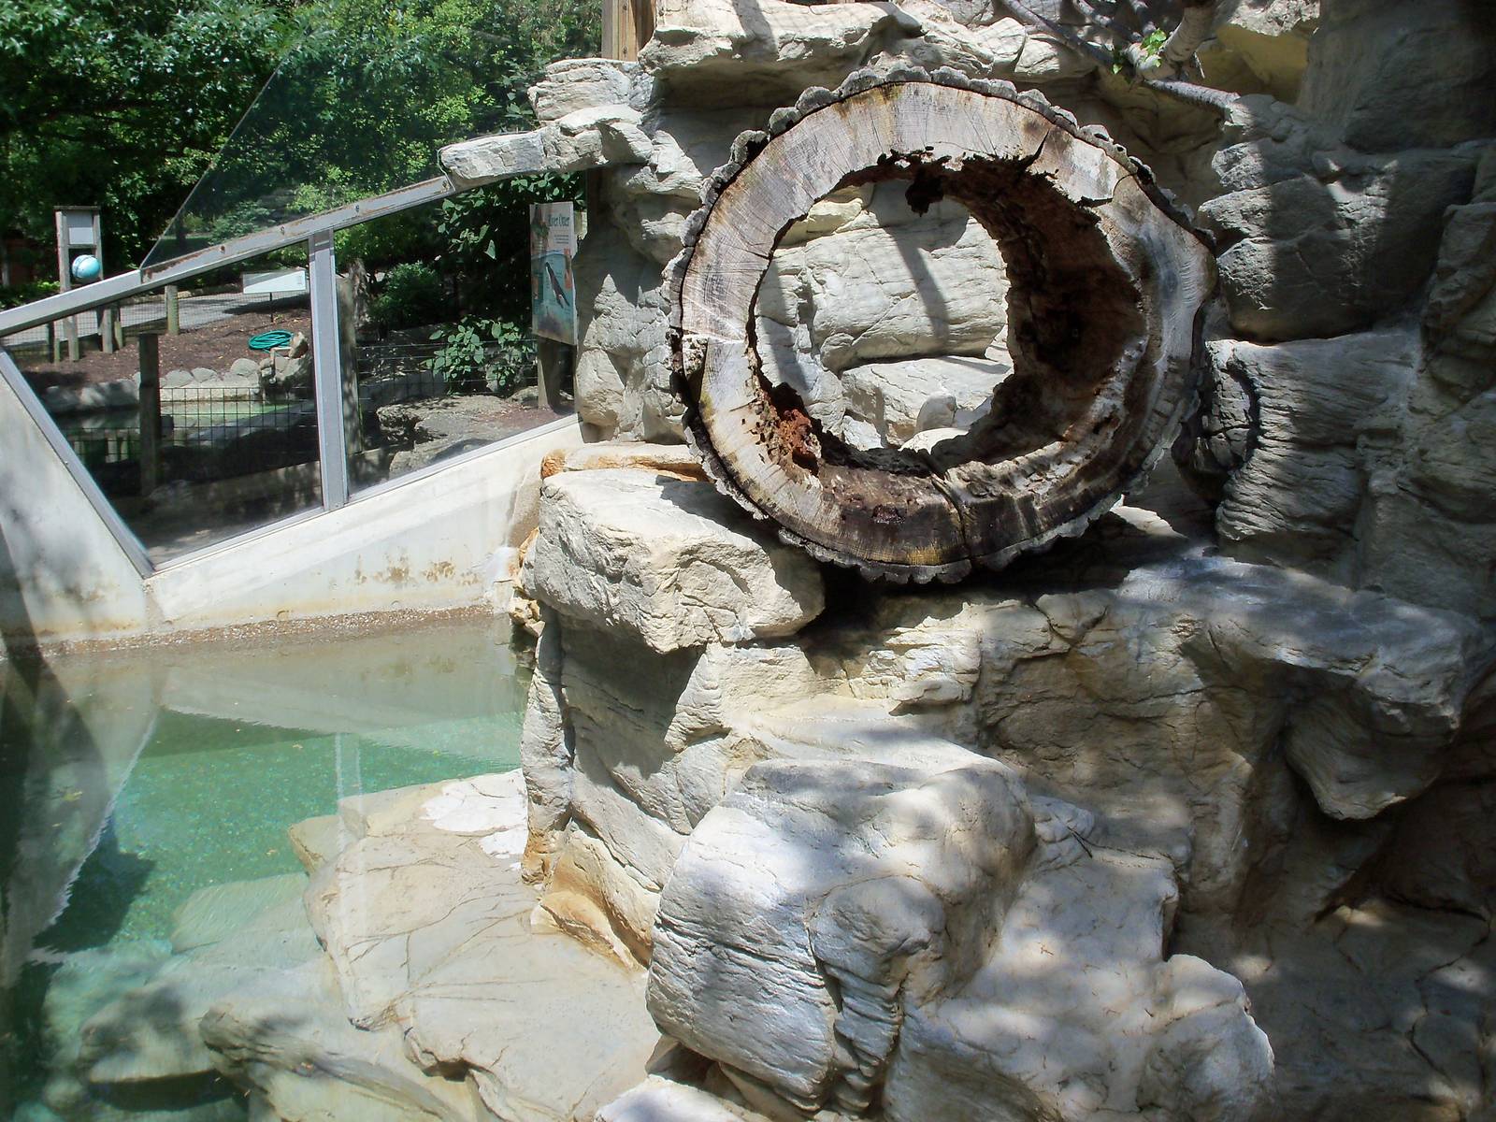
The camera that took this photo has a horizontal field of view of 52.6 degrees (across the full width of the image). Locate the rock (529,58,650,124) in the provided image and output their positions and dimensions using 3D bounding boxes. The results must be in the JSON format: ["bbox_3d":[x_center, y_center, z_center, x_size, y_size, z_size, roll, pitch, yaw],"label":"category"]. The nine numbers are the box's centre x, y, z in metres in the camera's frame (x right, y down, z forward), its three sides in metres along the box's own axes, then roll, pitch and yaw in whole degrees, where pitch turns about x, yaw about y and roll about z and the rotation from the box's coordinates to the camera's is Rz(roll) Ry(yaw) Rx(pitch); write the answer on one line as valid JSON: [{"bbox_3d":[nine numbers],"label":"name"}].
[{"bbox_3d":[-0.457,-1.365,4.400,0.340,0.180,0.300,-2,13,-10],"label":"rock"}]

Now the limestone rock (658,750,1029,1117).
[{"bbox_3d":[0.150,0.552,2.300,0.450,0.380,0.400,-10,16,-37],"label":"limestone rock"}]

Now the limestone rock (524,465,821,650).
[{"bbox_3d":[-0.141,-0.012,2.920,0.420,0.240,0.480,-9,16,-33],"label":"limestone rock"}]

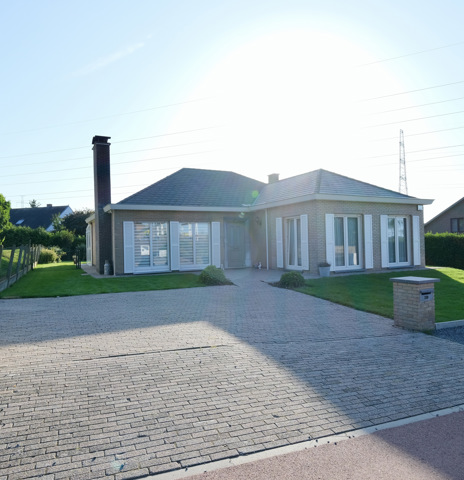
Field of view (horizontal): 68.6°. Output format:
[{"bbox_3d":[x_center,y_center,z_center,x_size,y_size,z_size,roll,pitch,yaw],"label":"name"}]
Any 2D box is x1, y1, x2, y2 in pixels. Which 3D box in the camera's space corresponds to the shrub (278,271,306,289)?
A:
[{"bbox_3d":[1.636,1.078,9.350,0.700,0.470,0.660,-1,-1,10],"label":"shrub"}]

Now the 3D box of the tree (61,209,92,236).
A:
[{"bbox_3d":[-16.269,-0.707,37.000,4.800,5.500,4.600,-1,-1,-24],"label":"tree"}]

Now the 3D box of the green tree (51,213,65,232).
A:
[{"bbox_3d":[-17.450,-0.500,34.000,1.450,4.400,1.450,-1,-1,-27],"label":"green tree"}]

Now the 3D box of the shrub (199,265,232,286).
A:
[{"bbox_3d":[-0.522,1.069,10.150,0.900,0.620,0.850,-1,-1,-3],"label":"shrub"}]

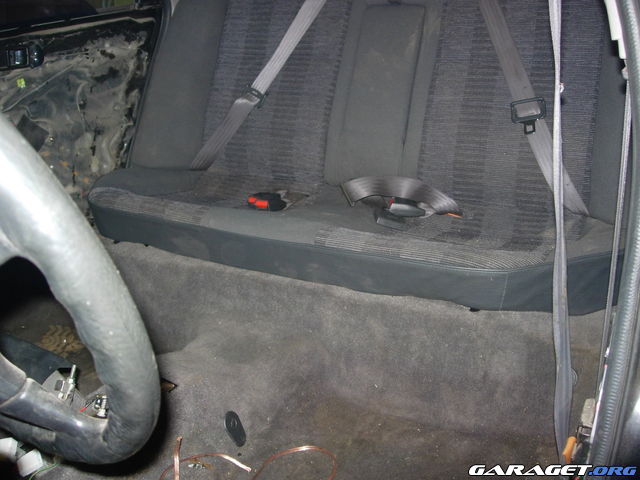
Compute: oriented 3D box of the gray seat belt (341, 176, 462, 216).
[{"bbox_3d":[0.168,-0.091,1.470,0.245,0.060,0.100,5,22,11],"label":"gray seat belt"}]

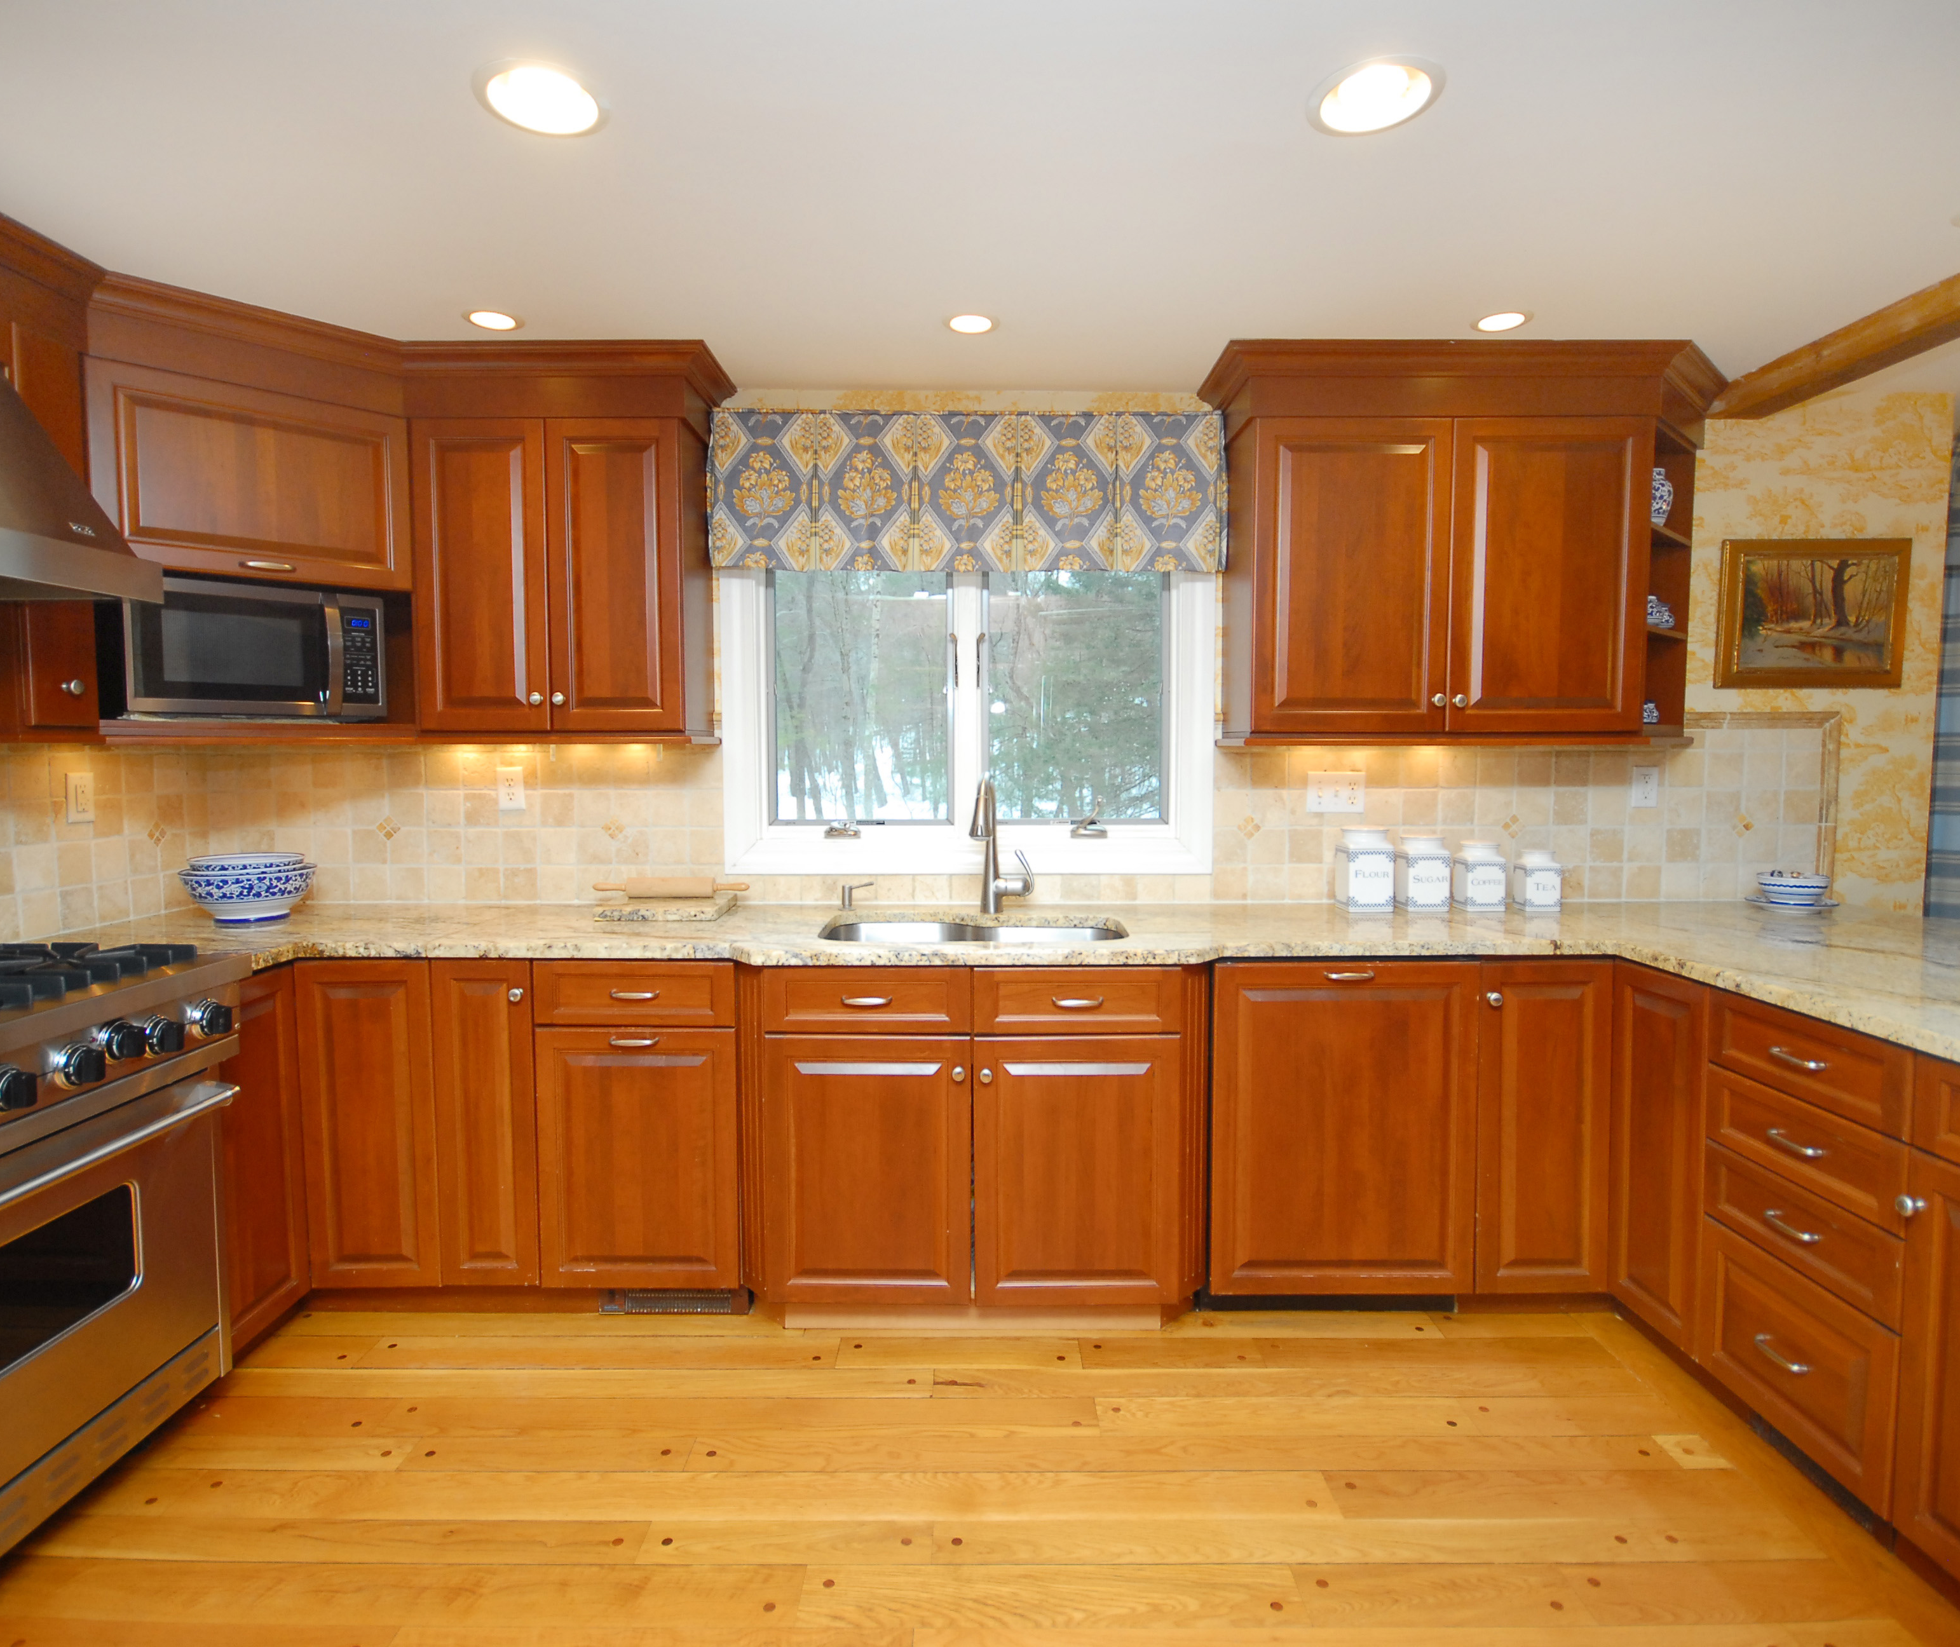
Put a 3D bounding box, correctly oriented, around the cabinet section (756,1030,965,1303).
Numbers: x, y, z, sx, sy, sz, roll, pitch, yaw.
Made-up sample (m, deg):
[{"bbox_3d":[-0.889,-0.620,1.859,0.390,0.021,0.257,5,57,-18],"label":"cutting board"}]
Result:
[{"bbox_3d":[-0.248,0.753,2.553,0.462,0.613,0.550,0,4,0],"label":"cabinet section"}]

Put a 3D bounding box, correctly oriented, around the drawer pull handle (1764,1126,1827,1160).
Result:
[{"bbox_3d":[1.451,0.566,1.820,0.030,0.015,0.108,0,3,-1],"label":"drawer pull handle"}]

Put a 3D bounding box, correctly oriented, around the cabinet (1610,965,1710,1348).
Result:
[{"bbox_3d":[1.716,0.711,2.184,0.560,0.775,0.320,0,4,0],"label":"cabinet"}]

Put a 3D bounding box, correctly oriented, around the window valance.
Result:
[{"bbox_3d":[-0.034,-0.908,2.836,1.414,0.430,0.099,0,3,-1],"label":"window valance"}]

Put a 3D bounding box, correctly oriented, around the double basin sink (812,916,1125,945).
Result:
[{"bbox_3d":[-0.009,0.374,2.518,0.760,0.210,0.440,0,4,0],"label":"double basin sink"}]

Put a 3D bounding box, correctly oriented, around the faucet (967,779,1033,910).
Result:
[{"bbox_3d":[0.057,0.061,2.644,0.160,0.370,0.250,1,4,7],"label":"faucet"}]

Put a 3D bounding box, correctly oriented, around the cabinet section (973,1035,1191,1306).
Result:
[{"bbox_3d":[0.217,0.754,2.554,0.465,0.612,0.550,0,4,0],"label":"cabinet section"}]

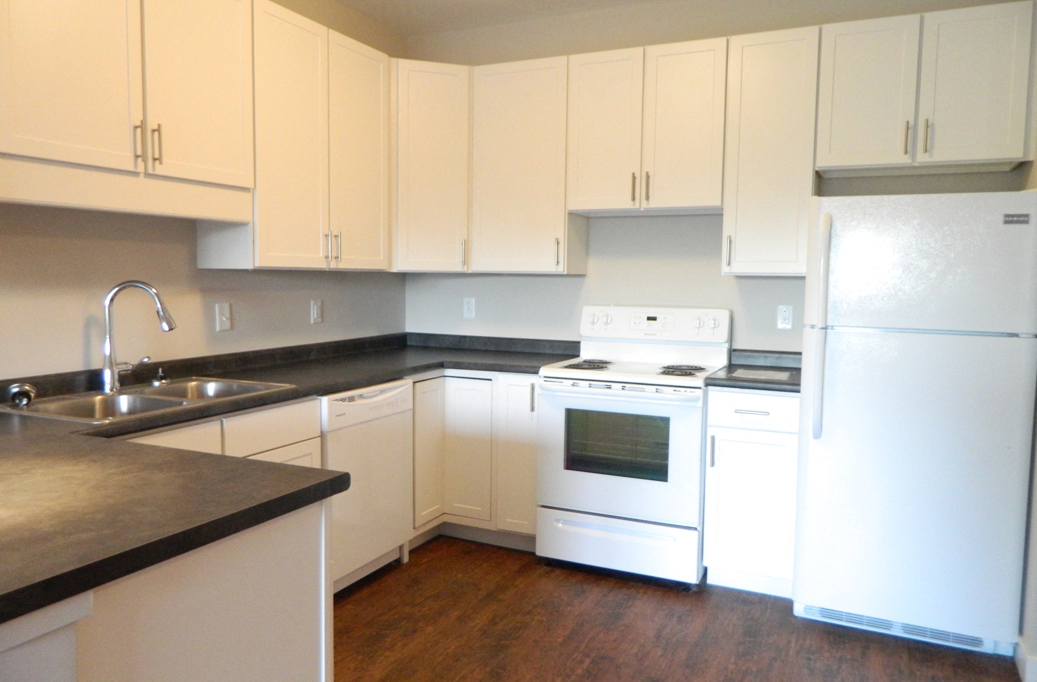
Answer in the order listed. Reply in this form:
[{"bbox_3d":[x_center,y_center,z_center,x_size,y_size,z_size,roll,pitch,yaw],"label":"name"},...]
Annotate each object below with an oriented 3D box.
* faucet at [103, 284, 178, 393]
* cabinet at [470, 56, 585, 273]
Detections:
[{"bbox_3d":[-1.351,-0.015,2.700,0.262,0.392,0.128,1,5,3],"label":"faucet"},{"bbox_3d":[0.061,-0.889,3.966,0.538,1.057,0.326,3,5,24],"label":"cabinet"}]

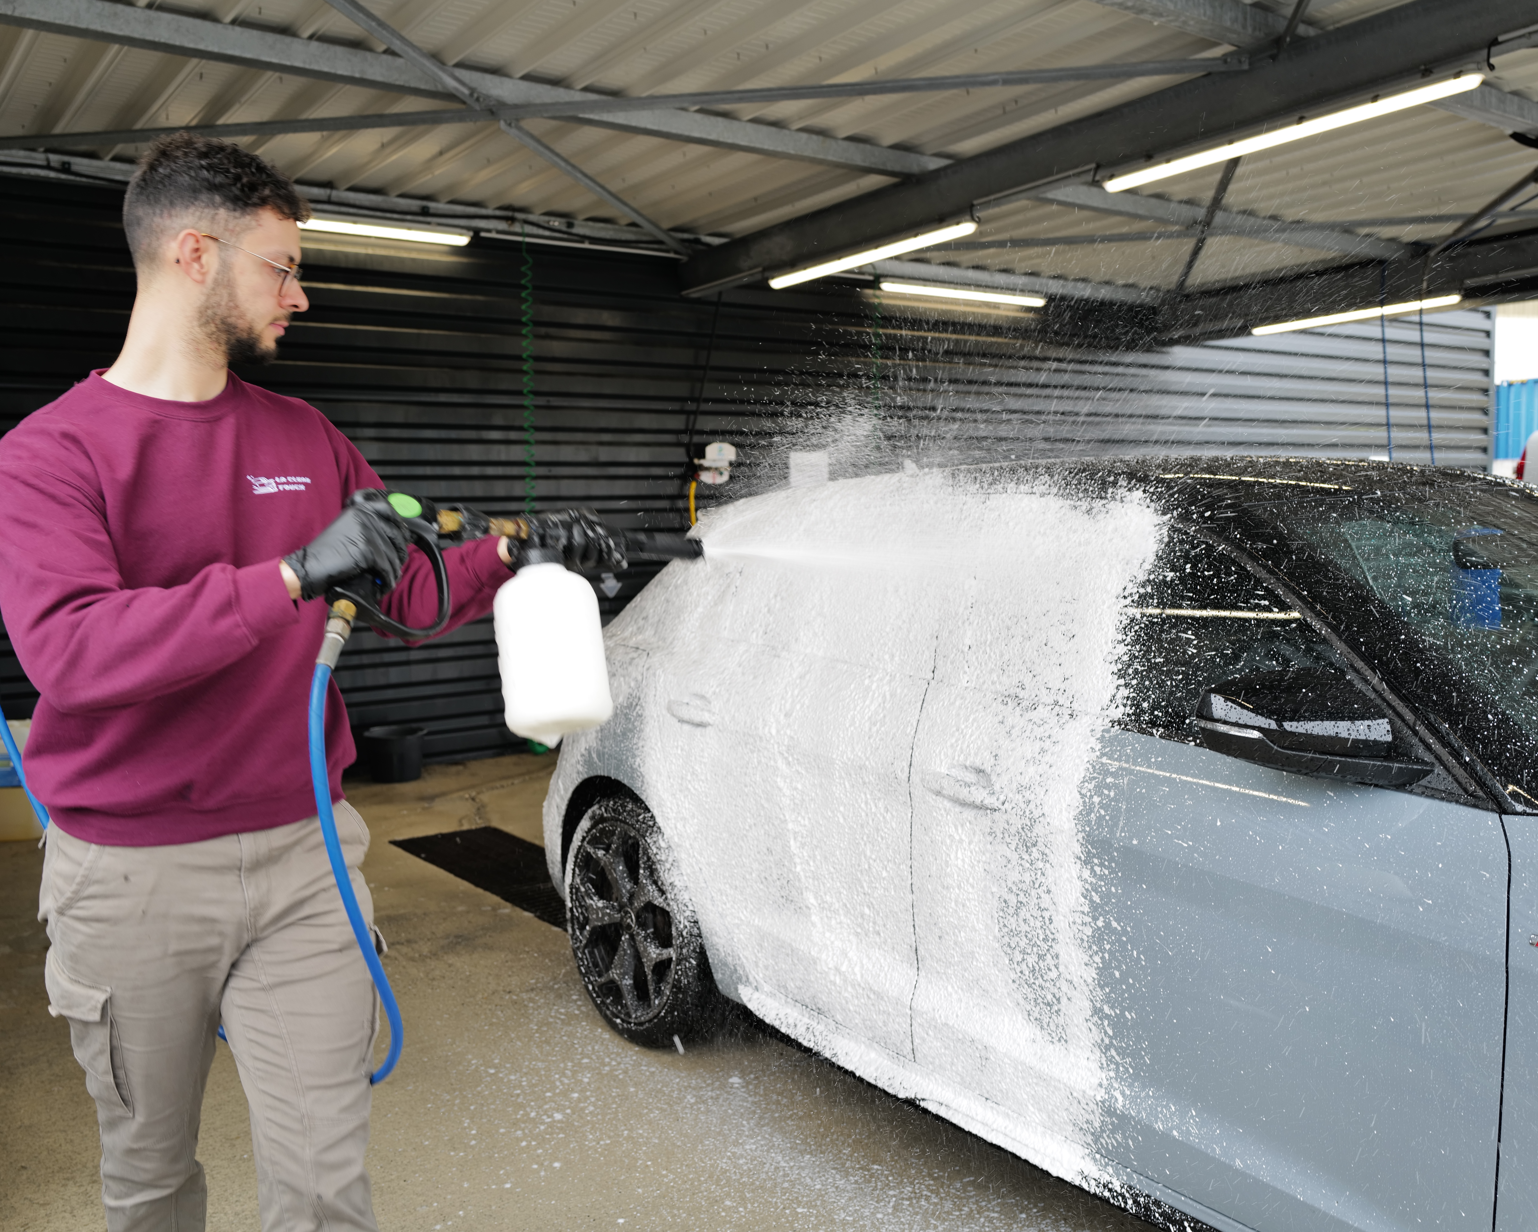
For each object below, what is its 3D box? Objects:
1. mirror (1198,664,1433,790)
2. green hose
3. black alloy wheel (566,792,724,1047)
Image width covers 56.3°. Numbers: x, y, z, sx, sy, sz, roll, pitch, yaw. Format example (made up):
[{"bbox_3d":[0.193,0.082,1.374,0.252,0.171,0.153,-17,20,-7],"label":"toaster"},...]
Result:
[{"bbox_3d":[0.730,0.145,1.933,0.215,0.165,0.225,-4,5,-36],"label":"mirror"},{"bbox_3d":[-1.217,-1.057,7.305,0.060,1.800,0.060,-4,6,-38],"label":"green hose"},{"bbox_3d":[-0.281,0.739,3.557,0.220,0.628,0.628,-4,5,-36],"label":"black alloy wheel"}]

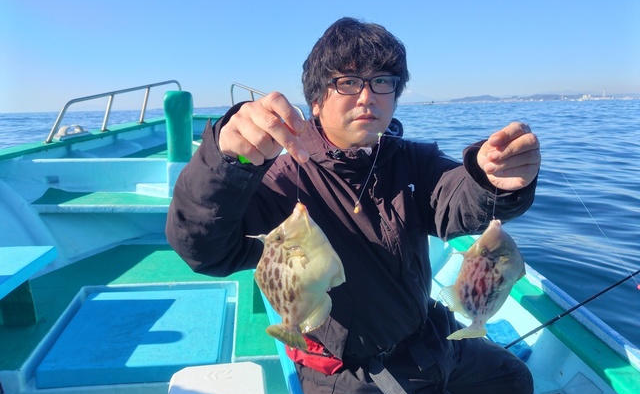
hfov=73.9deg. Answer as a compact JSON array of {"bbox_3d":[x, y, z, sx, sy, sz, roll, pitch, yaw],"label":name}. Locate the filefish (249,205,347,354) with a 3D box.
[{"bbox_3d":[-0.026,0.092,0.505,0.115,0.187,0.040,4,11,5],"label":"filefish"}]

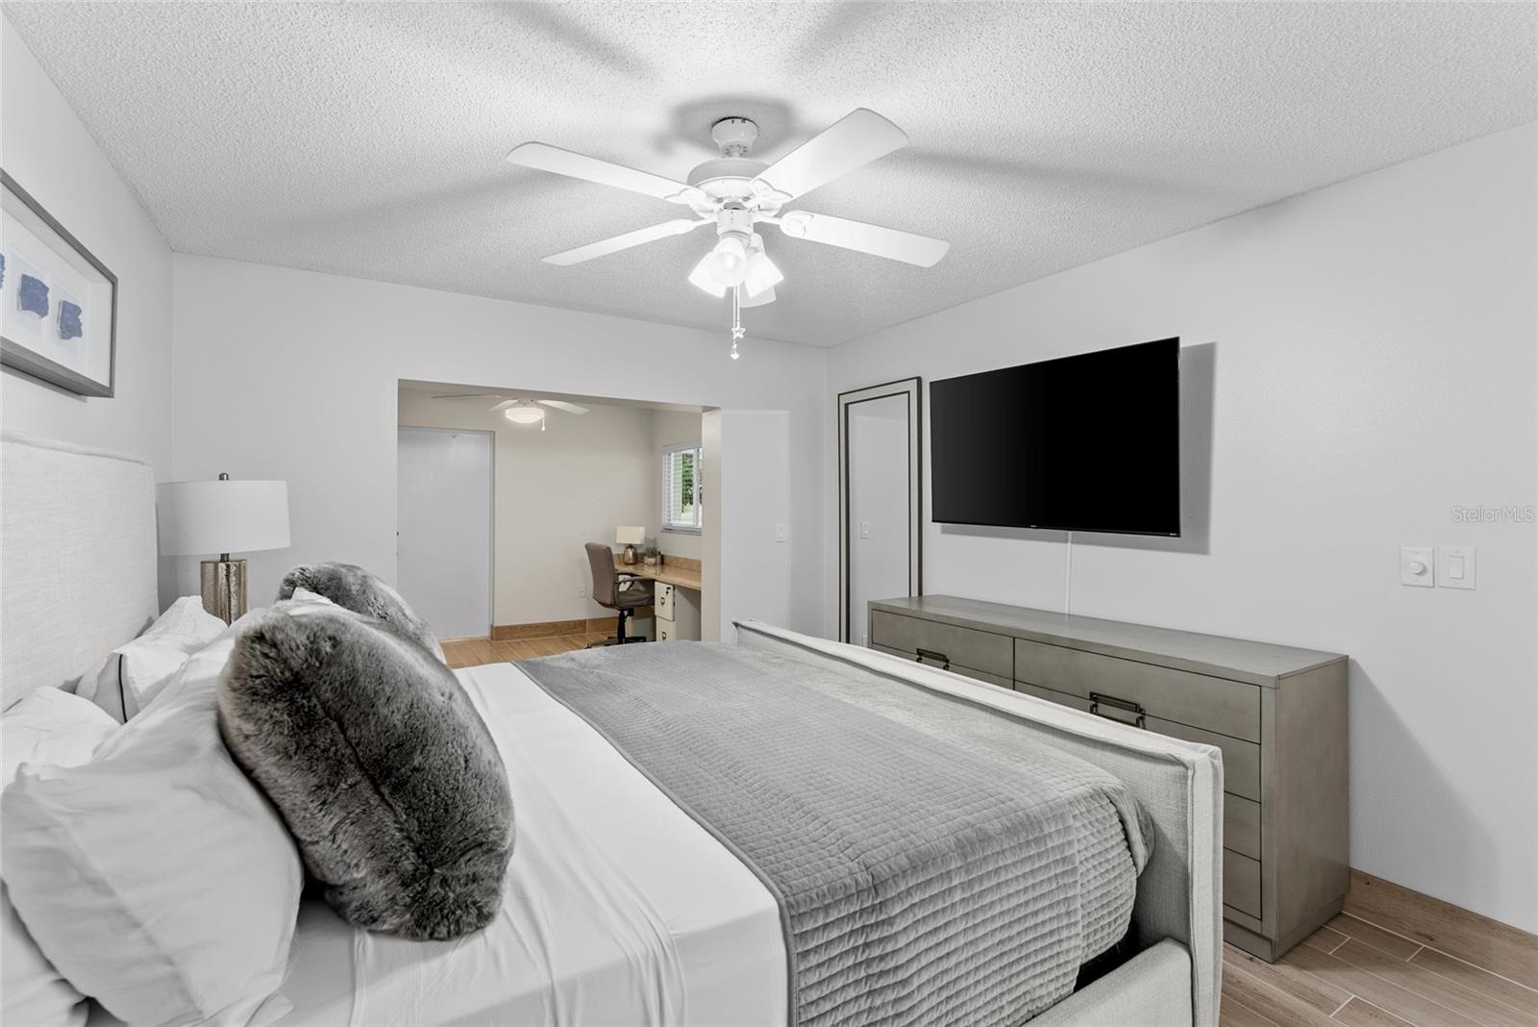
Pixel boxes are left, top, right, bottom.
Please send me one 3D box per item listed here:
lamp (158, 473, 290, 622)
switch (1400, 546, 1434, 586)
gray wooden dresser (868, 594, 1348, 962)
[{"bbox_3d":[-2.011,0.198,2.380,0.370,0.690,0.370,-1,1,-33],"label":"lamp"},{"bbox_3d":[2.014,0.166,1.997,0.022,0.122,0.075,-1,1,-33],"label":"switch"},{"bbox_3d":[1.224,0.887,2.761,0.523,0.837,1.778,-1,1,-32],"label":"gray wooden dresser"}]

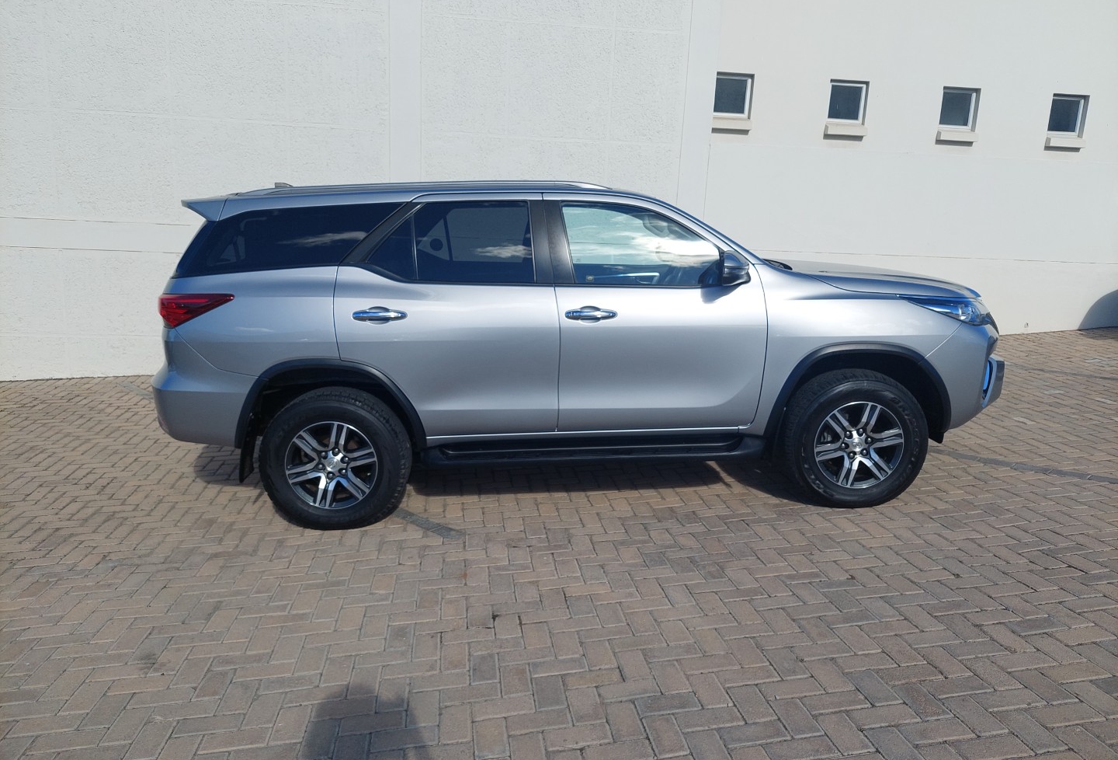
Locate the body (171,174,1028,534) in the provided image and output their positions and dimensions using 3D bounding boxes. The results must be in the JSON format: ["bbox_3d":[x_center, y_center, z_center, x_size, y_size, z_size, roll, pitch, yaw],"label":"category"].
[{"bbox_3d":[0.098,-0.295,4.802,4.820,1.810,1.880,-2,11,-1],"label":"body"}]

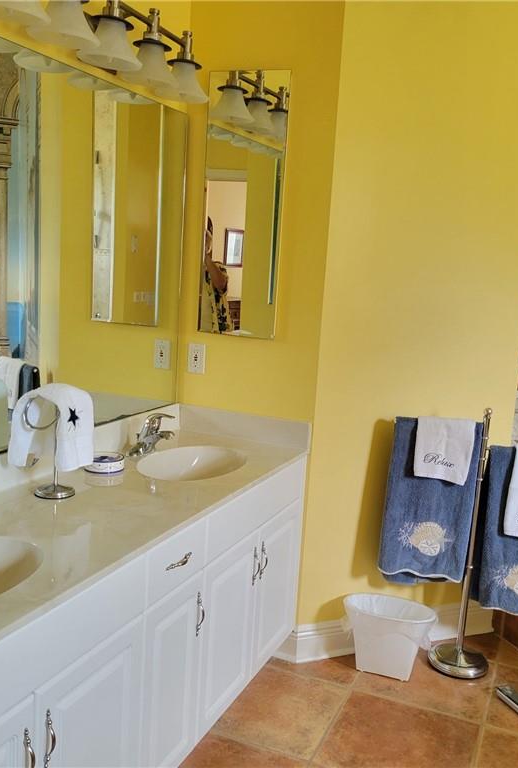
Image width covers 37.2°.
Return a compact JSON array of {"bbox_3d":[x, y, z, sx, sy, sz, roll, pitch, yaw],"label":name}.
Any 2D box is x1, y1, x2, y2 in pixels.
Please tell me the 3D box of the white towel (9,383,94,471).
[{"bbox_3d":[-0.555,0.107,2.084,0.190,0.228,0.160,7,10,23],"label":"white towel"}]

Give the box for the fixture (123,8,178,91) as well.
[{"bbox_3d":[-0.328,-1.038,2.362,0.180,0.212,0.180,3,9,-1],"label":"fixture"}]

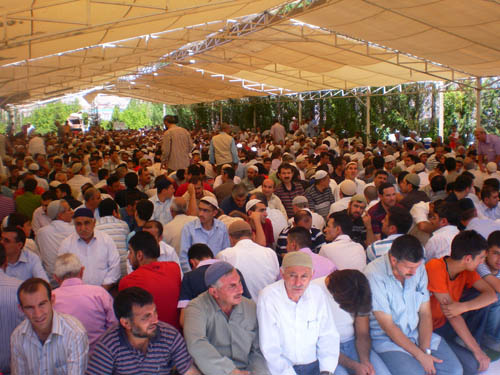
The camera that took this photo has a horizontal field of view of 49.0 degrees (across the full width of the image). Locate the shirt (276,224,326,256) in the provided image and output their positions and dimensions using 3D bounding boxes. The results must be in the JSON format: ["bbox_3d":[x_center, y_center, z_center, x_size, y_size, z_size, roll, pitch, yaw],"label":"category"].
[{"bbox_3d":[0.448,0.604,4.719,0.490,0.580,0.340,-2,7,-5],"label":"shirt"}]

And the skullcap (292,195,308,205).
[{"bbox_3d":[0.511,0.131,5.550,0.170,0.100,0.190,-2,15,-14],"label":"skullcap"}]

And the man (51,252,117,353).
[{"bbox_3d":[-1.018,0.809,3.376,0.580,0.900,0.720,-2,8,-10],"label":"man"}]

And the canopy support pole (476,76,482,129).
[{"bbox_3d":[5.453,-1.414,13.155,0.100,2.450,0.100,2,8,24],"label":"canopy support pole"}]

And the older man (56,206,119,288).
[{"bbox_3d":[-1.260,0.652,4.364,0.580,0.950,0.720,-2,8,-8],"label":"older man"}]

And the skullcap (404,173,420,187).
[{"bbox_3d":[1.850,-0.080,6.250,0.190,0.110,0.170,23,16,23],"label":"skullcap"}]

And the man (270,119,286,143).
[{"bbox_3d":[0.883,-1.270,17.000,0.520,1.700,0.320,0,7,0],"label":"man"}]

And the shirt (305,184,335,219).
[{"bbox_3d":[0.854,0.247,6.735,0.420,0.560,0.280,-3,7,-11],"label":"shirt"}]

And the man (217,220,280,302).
[{"bbox_3d":[-0.036,0.677,4.275,0.580,0.900,0.720,-3,8,-12],"label":"man"}]

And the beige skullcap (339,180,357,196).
[{"bbox_3d":[1.089,0.011,6.100,0.175,0.120,0.190,1,27,5],"label":"beige skullcap"}]

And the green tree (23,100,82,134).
[{"bbox_3d":[-18.710,-6.347,52.000,5.600,4.000,4.800,0,7,0],"label":"green tree"}]

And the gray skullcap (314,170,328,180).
[{"bbox_3d":[0.873,-0.146,6.700,0.180,0.100,0.170,-15,8,24],"label":"gray skullcap"}]

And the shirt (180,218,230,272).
[{"bbox_3d":[-0.383,0.550,4.837,0.450,0.580,0.320,-1,7,3],"label":"shirt"}]

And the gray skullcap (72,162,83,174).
[{"bbox_3d":[-2.891,-0.318,9.200,0.190,0.120,0.170,-33,15,-32],"label":"gray skullcap"}]

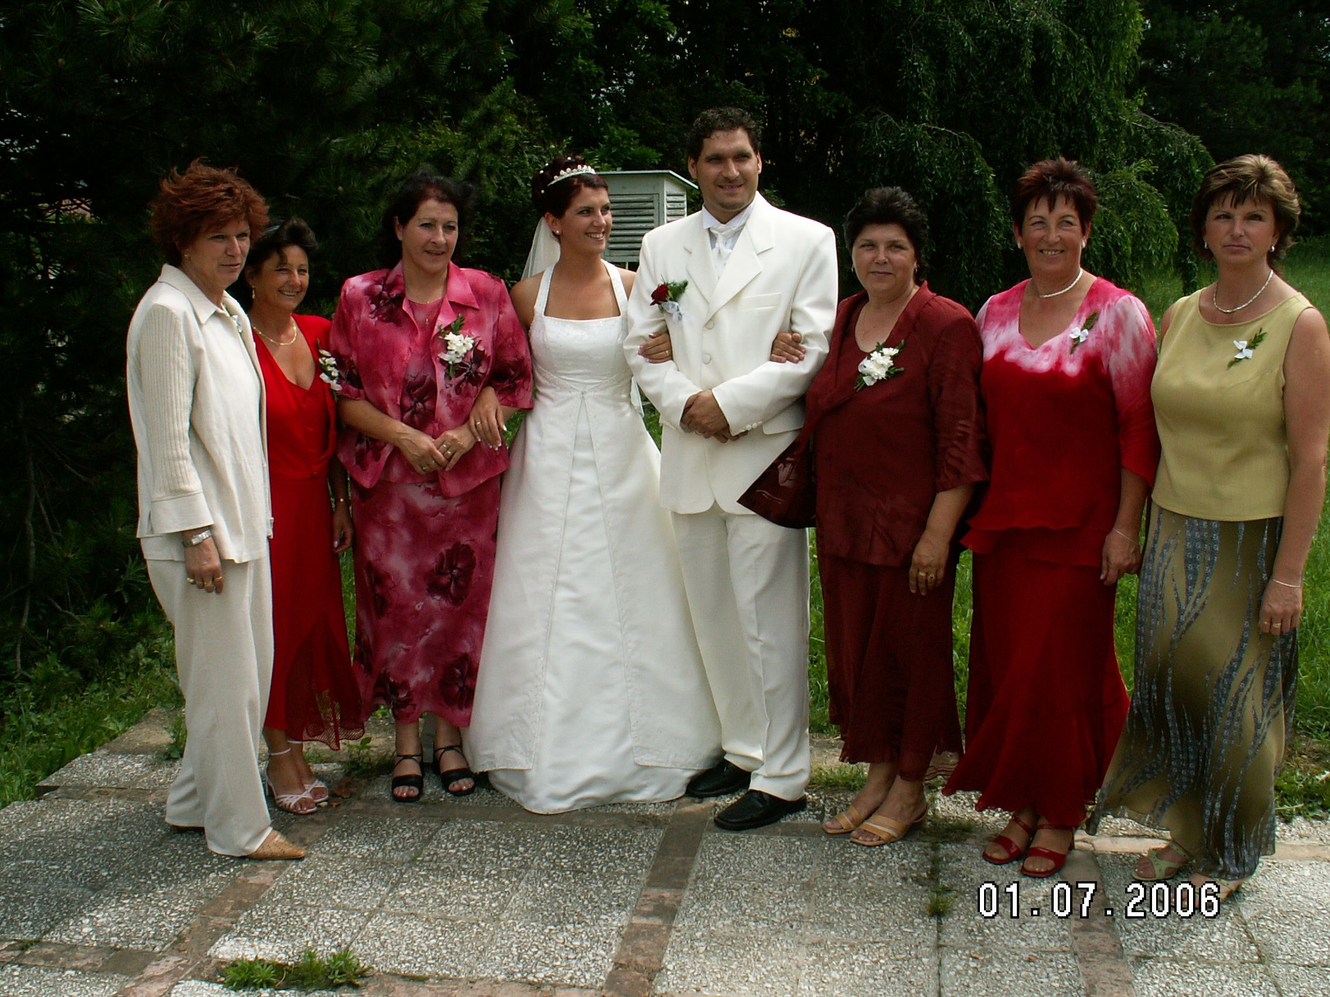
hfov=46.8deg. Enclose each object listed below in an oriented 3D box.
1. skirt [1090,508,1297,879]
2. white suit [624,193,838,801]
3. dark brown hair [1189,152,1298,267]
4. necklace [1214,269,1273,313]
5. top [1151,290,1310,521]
[{"bbox_3d":[1.268,0.455,3.673,0.470,0.877,0.420,6,12,31],"label":"skirt"},{"bbox_3d":[0.172,0.020,4.005,0.540,1.604,0.350,4,11,23],"label":"white suit"},{"bbox_3d":[1.314,-0.650,3.480,0.235,0.250,0.250,4,11,24],"label":"dark brown hair"},{"bbox_3d":[1.313,-0.473,3.490,0.140,0.115,0.130,6,12,31],"label":"necklace"},{"bbox_3d":[1.304,-0.222,3.550,0.340,0.530,0.280,6,12,30],"label":"top"}]

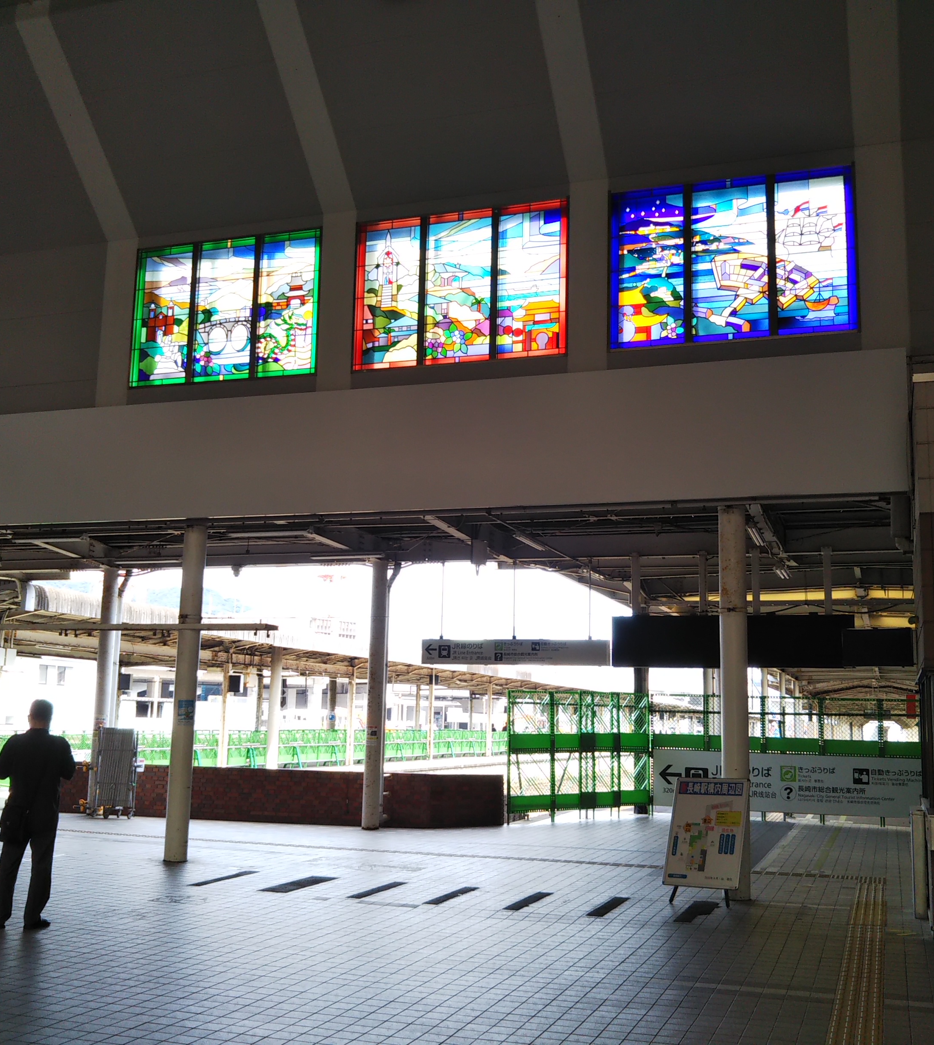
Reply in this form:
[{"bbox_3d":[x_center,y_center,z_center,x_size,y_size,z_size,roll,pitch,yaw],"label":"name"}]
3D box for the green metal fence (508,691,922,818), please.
[{"bbox_3d":[4.208,3.937,20.047,6.390,2.150,3.000,-2,-10,19],"label":"green metal fence"}]

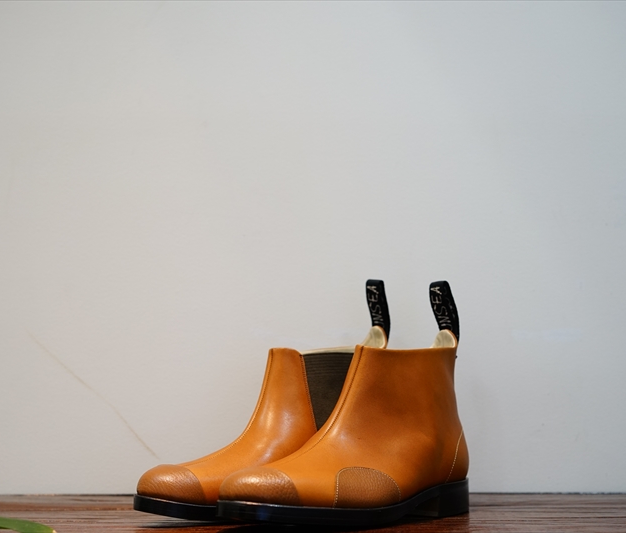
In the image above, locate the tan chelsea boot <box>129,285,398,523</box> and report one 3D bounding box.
[{"bbox_3d":[-0.031,0.120,1.141,0.288,0.222,0.102,5,-9,-37],"label":"tan chelsea boot"}]

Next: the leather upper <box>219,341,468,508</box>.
[{"bbox_3d":[0.040,0.137,1.094,0.279,0.152,0.098,7,-10,-44],"label":"leather upper"}]

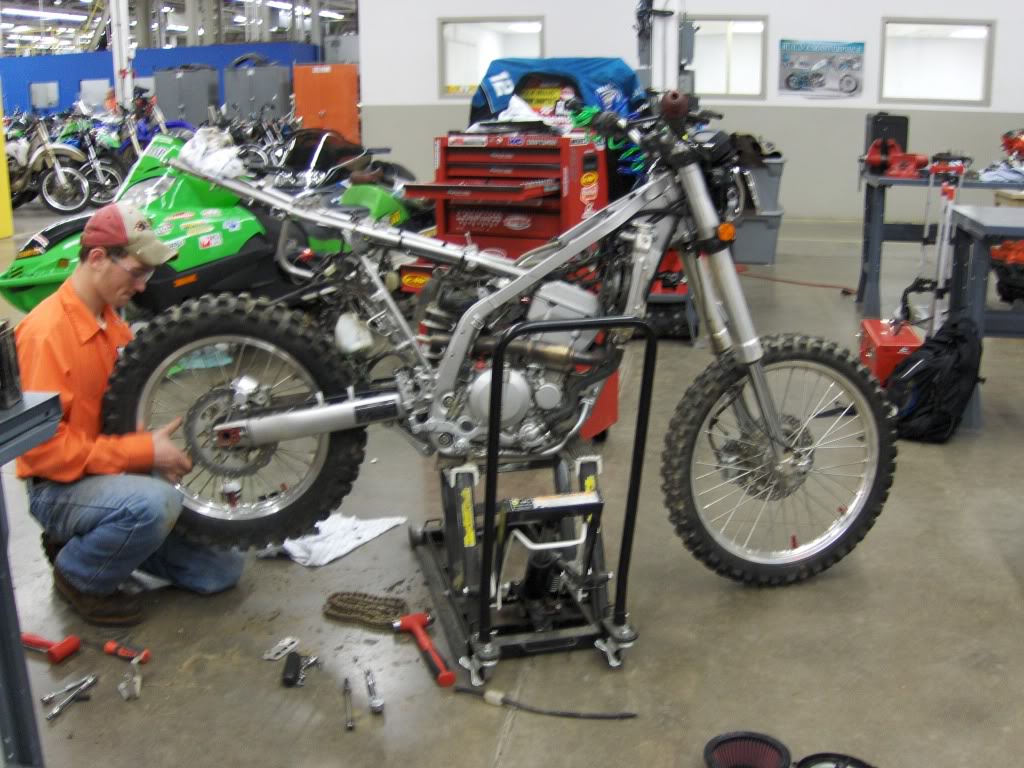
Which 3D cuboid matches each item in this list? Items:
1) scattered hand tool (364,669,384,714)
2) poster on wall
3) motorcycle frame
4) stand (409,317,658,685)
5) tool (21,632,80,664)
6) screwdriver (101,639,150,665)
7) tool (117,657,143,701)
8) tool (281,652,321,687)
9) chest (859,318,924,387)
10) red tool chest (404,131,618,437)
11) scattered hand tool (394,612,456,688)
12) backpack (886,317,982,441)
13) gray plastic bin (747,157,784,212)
[{"bbox_3d":[-0.311,0.682,2.303,0.034,0.030,0.157,-4,16,-15],"label":"scattered hand tool"},{"bbox_3d":[3.268,-3.315,10.914,0.930,0.620,0.015,0,15,0],"label":"poster on wall"},{"bbox_3d":[-0.070,-0.201,2.622,1.460,0.770,0.310,-1,15,-5],"label":"motorcycle frame"},{"bbox_3d":[0.005,0.184,2.637,0.420,0.820,0.800,-4,15,-14],"label":"stand"},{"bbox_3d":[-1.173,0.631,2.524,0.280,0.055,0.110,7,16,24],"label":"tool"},{"bbox_3d":[-0.918,0.637,2.465,0.124,0.034,0.036,6,16,20],"label":"screwdriver"},{"bbox_3d":[-0.878,0.680,2.393,0.075,0.028,0.150,-4,16,-14],"label":"tool"},{"bbox_3d":[-0.497,0.668,2.420,0.095,0.036,0.125,-3,15,-10],"label":"tool"},{"bbox_3d":[1.640,-0.064,4.522,0.185,0.322,0.530,2,15,9],"label":"chest"},{"bbox_3d":[-0.007,-0.309,3.820,0.620,1.200,0.540,8,17,29],"label":"red tool chest"},{"bbox_3d":[-0.203,0.628,2.482,0.106,0.042,0.328,-5,16,-19],"label":"scattered hand tool"},{"bbox_3d":[1.710,-0.042,4.213,0.260,0.470,0.310,9,15,-19],"label":"backpack"},{"bbox_3d":[1.770,-1.530,7.790,0.420,0.400,0.580,0,16,0],"label":"gray plastic bin"}]

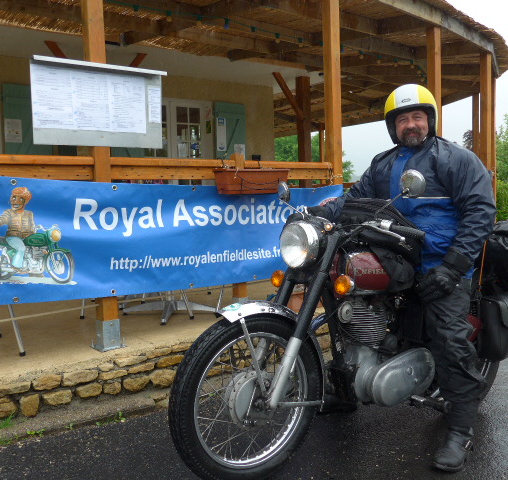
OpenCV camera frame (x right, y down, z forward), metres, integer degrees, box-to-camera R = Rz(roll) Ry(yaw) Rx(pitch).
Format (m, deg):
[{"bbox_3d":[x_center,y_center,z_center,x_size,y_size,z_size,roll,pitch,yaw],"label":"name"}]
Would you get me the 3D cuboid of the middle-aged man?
[{"bbox_3d":[0.730,0.060,2.530,0.760,1.620,0.700,2,6,42],"label":"middle-aged man"}]

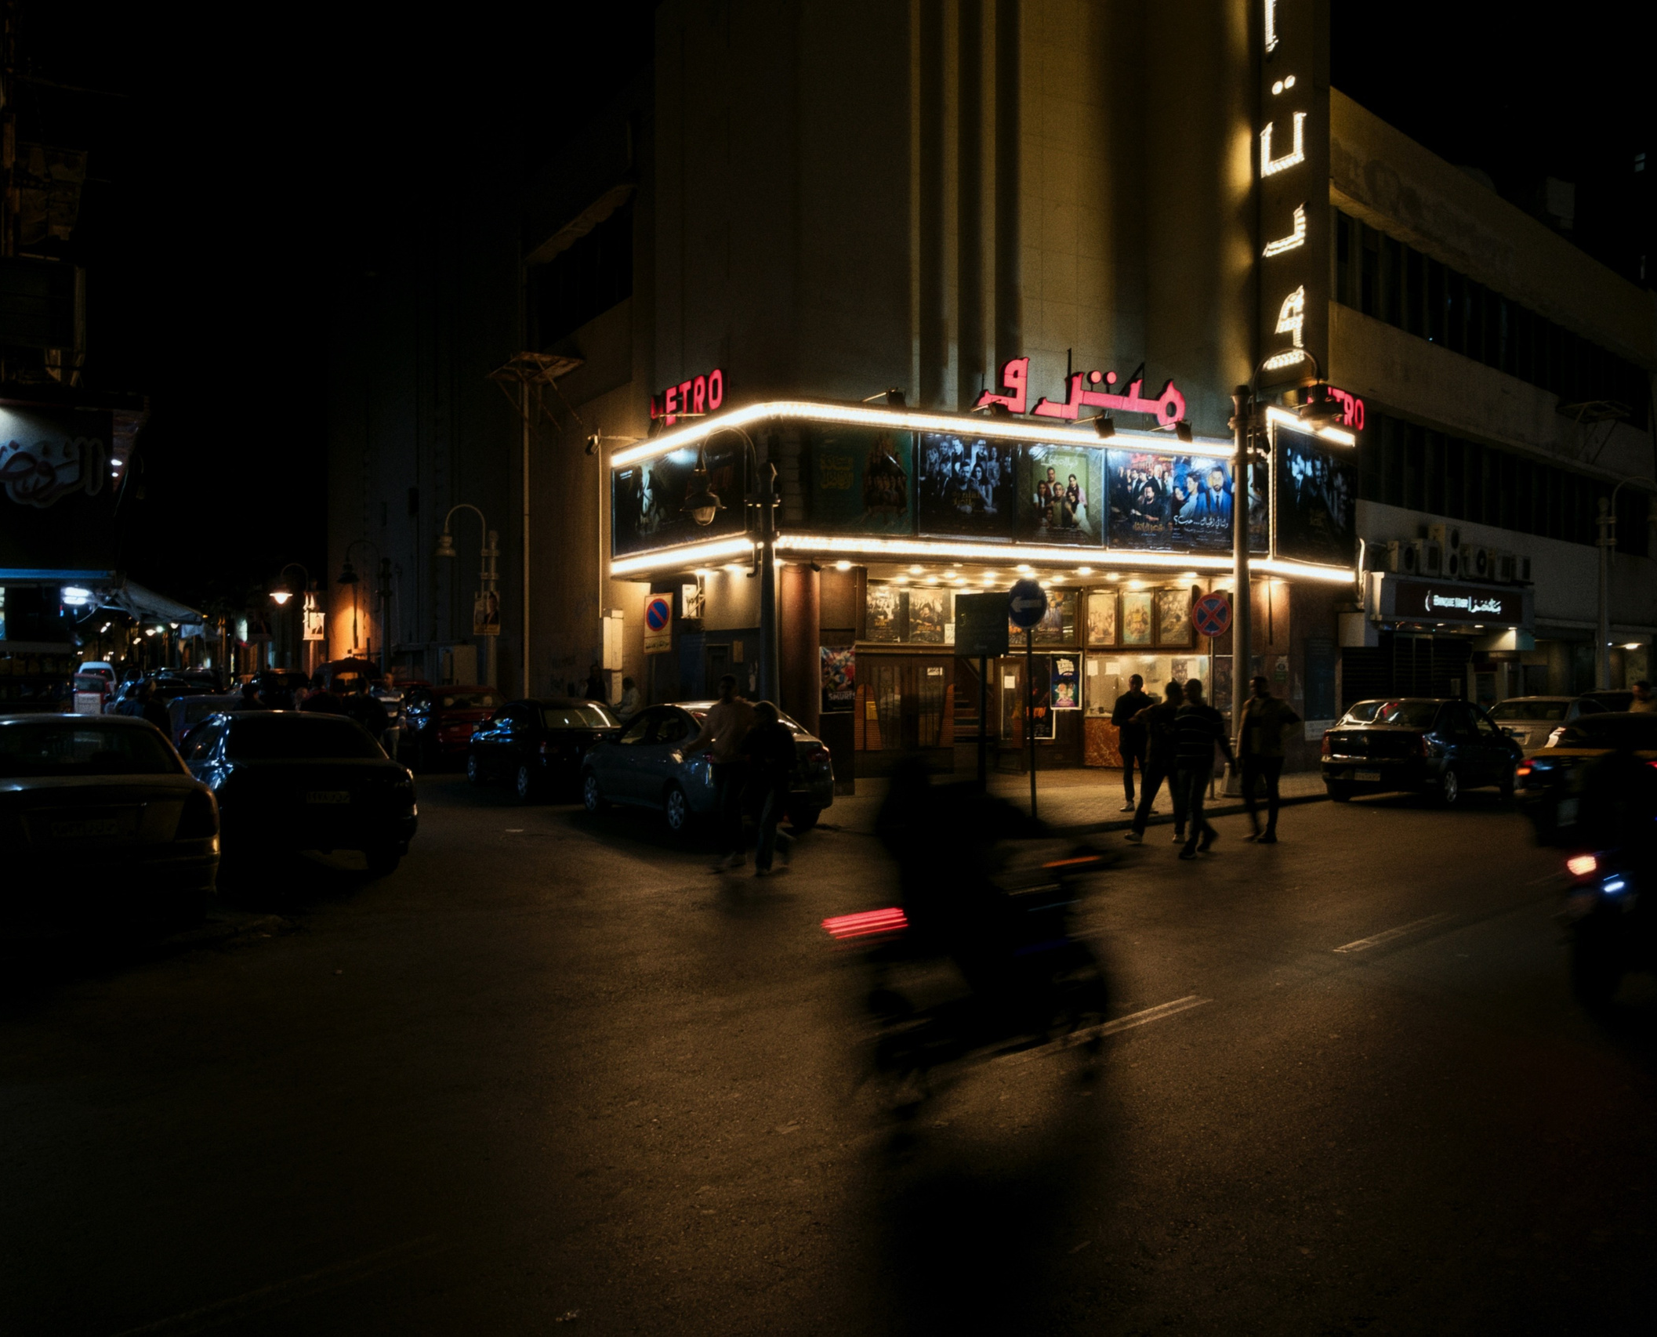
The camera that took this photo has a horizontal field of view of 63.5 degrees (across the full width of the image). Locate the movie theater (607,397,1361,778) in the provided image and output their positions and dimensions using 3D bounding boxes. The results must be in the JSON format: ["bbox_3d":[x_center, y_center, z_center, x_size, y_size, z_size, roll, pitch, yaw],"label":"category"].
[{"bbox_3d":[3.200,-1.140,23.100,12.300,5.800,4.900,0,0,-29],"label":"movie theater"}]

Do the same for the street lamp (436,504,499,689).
[{"bbox_3d":[-7.600,-0.907,28.300,1.550,5.150,0.600,0,0,-32],"label":"street lamp"}]

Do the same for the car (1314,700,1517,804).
[{"bbox_3d":[8.840,1.159,19.800,1.740,1.490,4.240,0,0,42],"label":"car"}]

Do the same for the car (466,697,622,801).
[{"bbox_3d":[-4.130,1.170,19.692,1.690,1.430,4.250,0,-1,-31],"label":"car"}]

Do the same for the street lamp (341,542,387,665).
[{"bbox_3d":[-11.200,-0.744,32.307,1.300,4.700,0.500,0,-1,-31],"label":"street lamp"}]

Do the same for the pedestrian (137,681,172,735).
[{"bbox_3d":[-8.300,0.985,16.393,0.360,1.680,0.480,0,0,10],"label":"pedestrian"}]

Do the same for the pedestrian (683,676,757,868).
[{"bbox_3d":[-0.980,0.944,12.293,0.620,1.740,0.500,0,-1,35],"label":"pedestrian"}]

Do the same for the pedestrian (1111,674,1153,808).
[{"bbox_3d":[3.800,0.926,16.593,0.500,1.680,0.400,0,0,25],"label":"pedestrian"}]

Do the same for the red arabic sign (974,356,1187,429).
[{"bbox_3d":[3.670,-3.905,19.030,3.520,0.790,0.220,0,0,-24],"label":"red arabic sign"}]

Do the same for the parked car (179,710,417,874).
[{"bbox_3d":[-5.360,1.167,12.950,1.700,1.450,4.380,0,0,-33],"label":"parked car"}]

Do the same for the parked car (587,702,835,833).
[{"bbox_3d":[-1.680,1.159,17.000,1.800,1.480,4.460,0,0,-30],"label":"parked car"}]

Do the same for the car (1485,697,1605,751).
[{"bbox_3d":[12.750,1.218,23.391,4.300,1.420,1.690,0,-1,-44],"label":"car"}]

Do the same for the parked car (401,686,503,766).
[{"bbox_3d":[-7.330,1.125,26.200,1.640,1.460,4.100,0,0,-27],"label":"parked car"}]

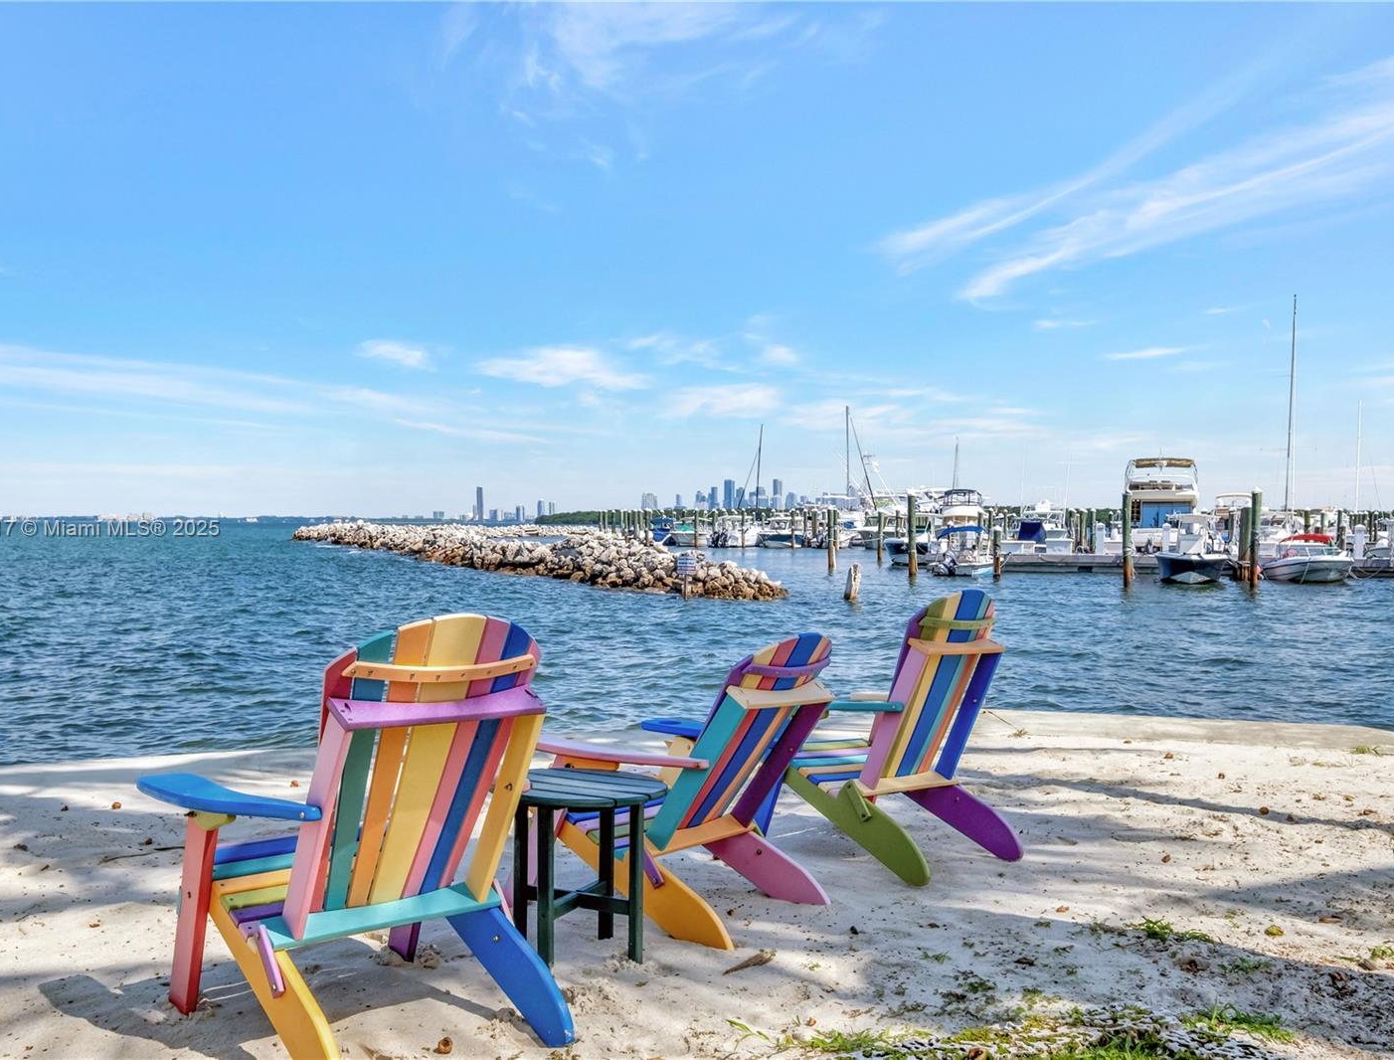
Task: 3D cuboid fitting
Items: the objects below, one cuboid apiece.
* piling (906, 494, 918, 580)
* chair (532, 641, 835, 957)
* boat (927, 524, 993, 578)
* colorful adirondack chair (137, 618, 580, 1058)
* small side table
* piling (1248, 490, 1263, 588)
[{"bbox_3d":[7.635,0.176,40.735,0.300,3.140,0.300,0,0,0],"label":"piling"},{"bbox_3d":[-0.039,0.762,3.704,0.877,0.994,0.805,6,0,37],"label":"chair"},{"bbox_3d":[10.208,0.837,43.797,1.900,2.150,5.200,0,0,25],"label":"boat"},{"bbox_3d":[-0.773,0.684,2.735,0.805,0.994,0.877,2,-3,-42],"label":"colorful adirondack chair"},{"bbox_3d":[-0.348,0.965,3.291,0.496,0.471,0.496,2,-2,-22],"label":"small side table"},{"bbox_3d":[17.072,0.279,35.059,0.310,3.084,0.310,0,0,0],"label":"piling"}]

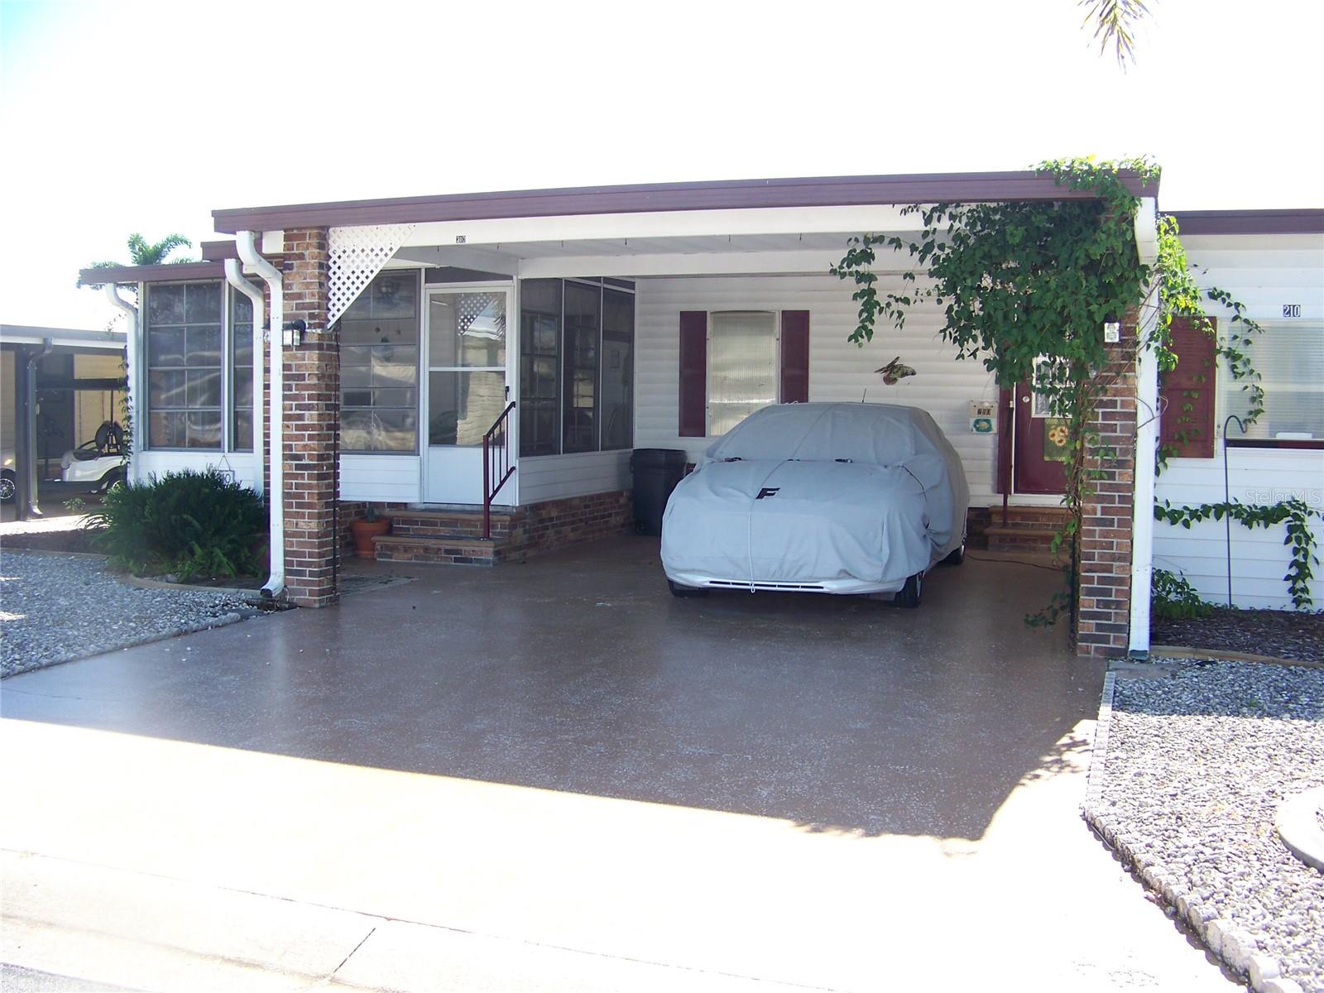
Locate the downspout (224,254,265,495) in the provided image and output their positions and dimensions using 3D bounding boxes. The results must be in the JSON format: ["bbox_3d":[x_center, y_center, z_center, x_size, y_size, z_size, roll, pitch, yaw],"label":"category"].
[{"bbox_3d":[-4.034,-0.944,13.388,0.120,2.690,0.460,2,4,19],"label":"downspout"}]

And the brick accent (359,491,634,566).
[{"bbox_3d":[-1.583,0.253,14.070,1.380,0.490,3.500,2,4,19],"label":"brick accent"}]

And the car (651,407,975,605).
[{"bbox_3d":[1.460,-0.135,11.416,1.890,1.310,4.780,2,4,19],"label":"car"}]

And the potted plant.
[{"bbox_3d":[-2.760,0.326,12.899,0.380,0.455,0.380,1,3,0],"label":"potted plant"}]

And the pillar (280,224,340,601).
[{"bbox_3d":[-2.438,-0.555,9.588,0.290,2.645,0.290,2,4,19],"label":"pillar"}]

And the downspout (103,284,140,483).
[{"bbox_3d":[-5.467,-0.911,13.969,0.120,2.540,0.400,2,4,19],"label":"downspout"}]

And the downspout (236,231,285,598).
[{"bbox_3d":[-2.709,-0.537,9.395,0.120,2.540,0.440,2,4,19],"label":"downspout"}]

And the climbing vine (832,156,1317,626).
[{"bbox_3d":[2.425,-0.534,7.962,2.770,2.670,1.700,2,4,19],"label":"climbing vine"}]

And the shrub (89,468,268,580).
[{"bbox_3d":[-4.046,0.153,11.741,1.600,0.900,1.350,2,4,19],"label":"shrub"}]

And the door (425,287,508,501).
[{"bbox_3d":[-1.822,-0.943,12.862,0.930,2.060,0.070,2,4,19],"label":"door"}]

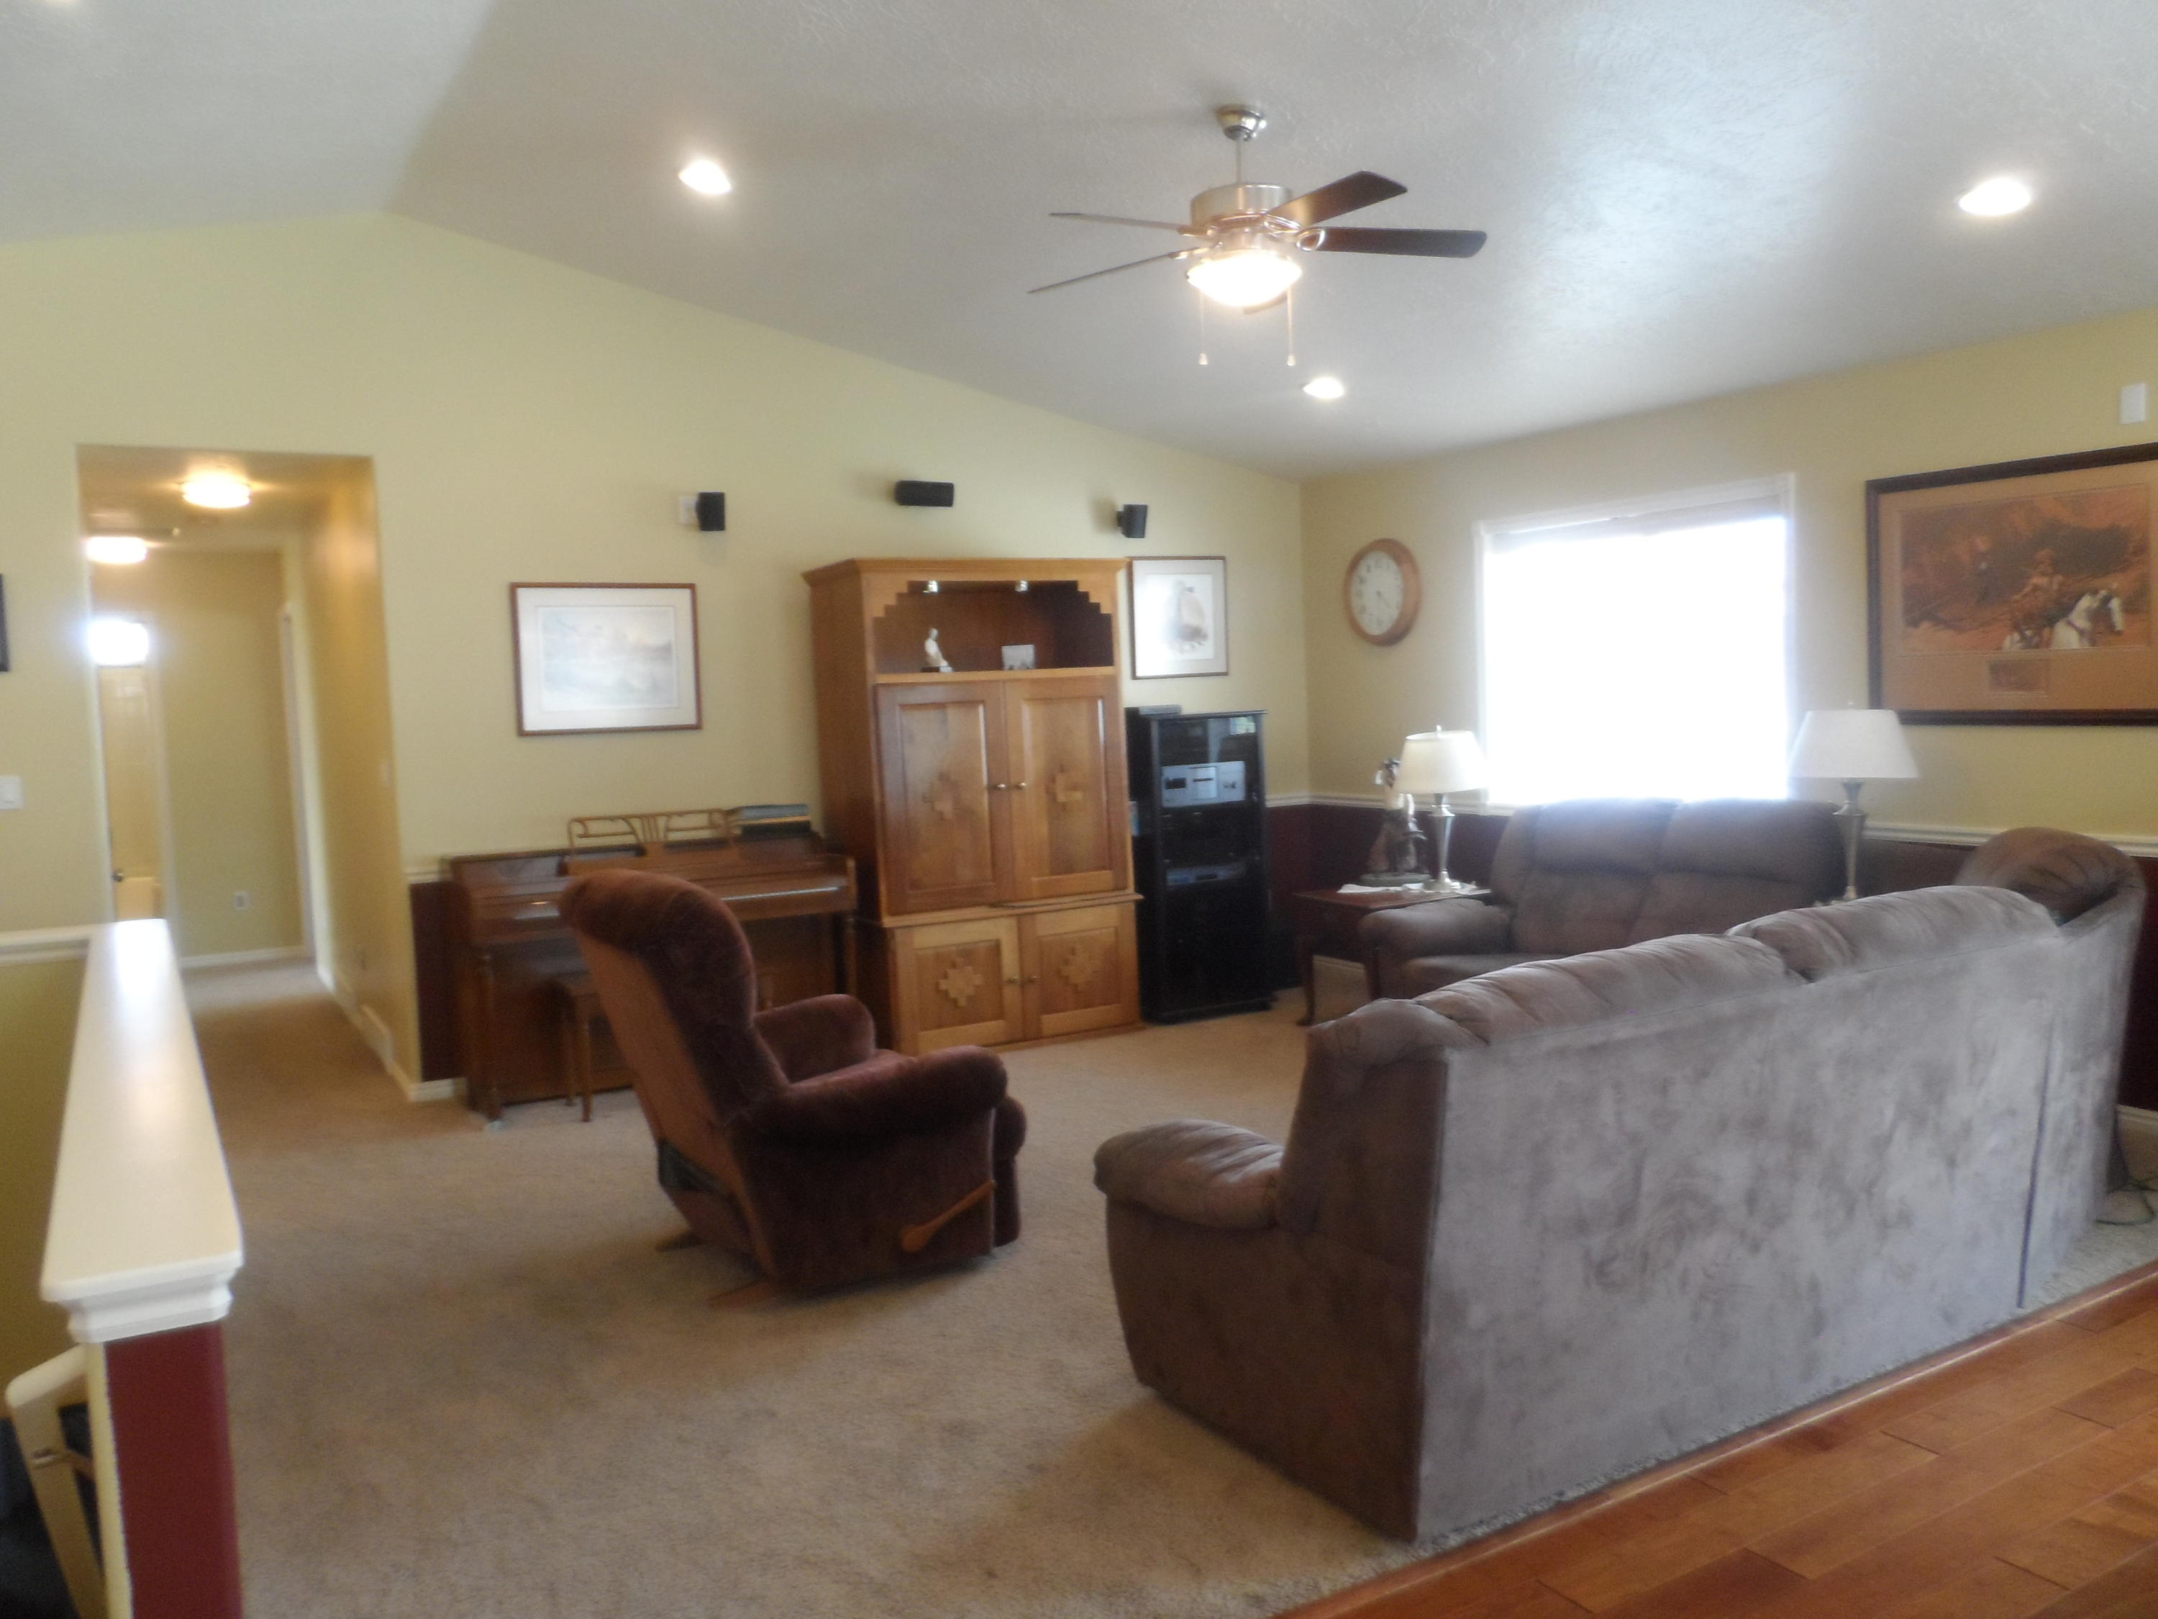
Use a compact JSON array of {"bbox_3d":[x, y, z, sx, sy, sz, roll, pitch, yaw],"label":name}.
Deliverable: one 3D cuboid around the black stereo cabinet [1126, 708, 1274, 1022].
[{"bbox_3d":[0.474,0.242,6.761,0.602,1.345,0.462,-4,5,-31],"label":"black stereo cabinet"}]

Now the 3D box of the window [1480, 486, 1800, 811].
[{"bbox_3d":[2.229,-0.615,6.128,0.100,1.264,1.515,-4,5,-33],"label":"window"}]

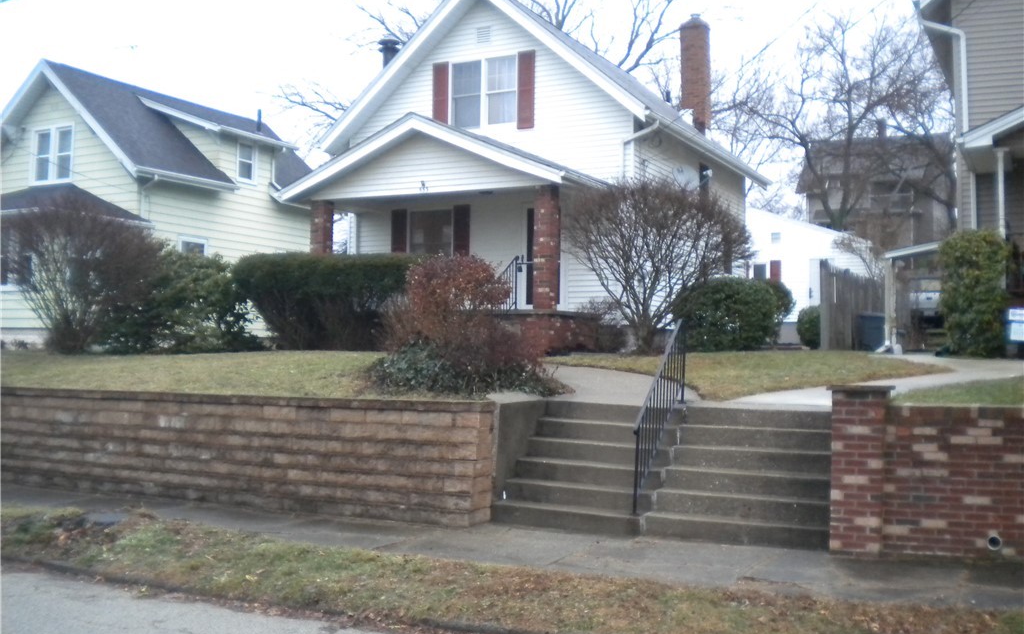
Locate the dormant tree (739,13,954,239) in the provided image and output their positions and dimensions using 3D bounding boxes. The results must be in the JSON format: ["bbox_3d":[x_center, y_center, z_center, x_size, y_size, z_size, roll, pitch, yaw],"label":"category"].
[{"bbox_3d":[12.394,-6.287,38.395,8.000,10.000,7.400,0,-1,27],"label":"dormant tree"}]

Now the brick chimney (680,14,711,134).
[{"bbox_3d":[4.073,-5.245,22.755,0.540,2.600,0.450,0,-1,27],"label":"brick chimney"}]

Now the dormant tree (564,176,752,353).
[{"bbox_3d":[2.391,-0.841,16.900,3.000,2.950,2.800,0,-1,27],"label":"dormant tree"}]

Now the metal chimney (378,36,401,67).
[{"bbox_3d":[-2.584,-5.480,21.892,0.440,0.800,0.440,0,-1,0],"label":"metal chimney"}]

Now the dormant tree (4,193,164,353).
[{"bbox_3d":[-8.258,-0.821,20.000,3.000,3.100,2.800,0,-1,27],"label":"dormant tree"}]

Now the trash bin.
[{"bbox_3d":[8.217,0.342,23.600,0.660,0.920,0.660,0,-1,27],"label":"trash bin"}]

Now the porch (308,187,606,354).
[{"bbox_3d":[-0.980,-0.785,19.042,4.970,2.790,2.500,0,-1,27],"label":"porch"}]

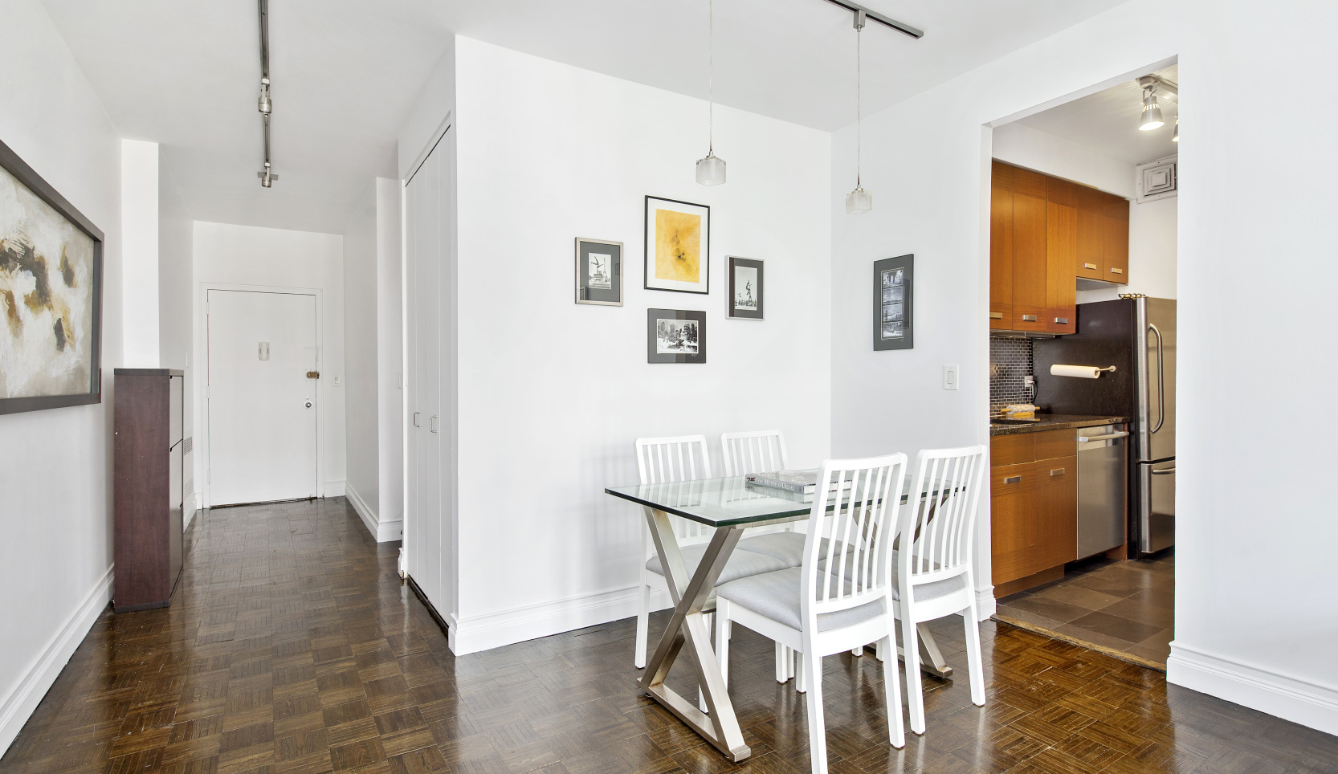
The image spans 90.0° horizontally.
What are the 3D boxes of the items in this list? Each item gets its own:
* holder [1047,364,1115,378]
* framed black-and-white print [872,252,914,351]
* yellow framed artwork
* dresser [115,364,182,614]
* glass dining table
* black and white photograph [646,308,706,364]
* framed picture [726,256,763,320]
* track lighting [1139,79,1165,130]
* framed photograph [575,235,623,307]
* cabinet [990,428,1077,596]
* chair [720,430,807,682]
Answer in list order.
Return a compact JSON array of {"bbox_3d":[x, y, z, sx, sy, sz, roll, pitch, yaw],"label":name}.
[{"bbox_3d":[2.743,-0.107,4.434,0.146,0.088,0.363,0,0,-32],"label":"holder"},{"bbox_3d":[1.240,-0.457,3.696,0.020,0.505,0.253,0,0,-32],"label":"framed black-and-white print"},{"bbox_3d":[0.048,-0.727,3.485,0.382,0.470,0.025,0,0,-32],"label":"yellow framed artwork"},{"bbox_3d":[-2.961,0.526,3.836,0.244,1.247,0.899,0,0,-32],"label":"dresser"},{"bbox_3d":[0.460,0.767,2.568,1.202,0.759,0.734,0,0,-32],"label":"glass dining table"},{"bbox_3d":[0.047,-0.259,3.488,0.348,0.277,0.020,0,0,-32],"label":"black and white photograph"},{"bbox_3d":[0.426,-0.542,3.720,0.254,0.344,0.020,0,0,-32],"label":"framed picture"},{"bbox_3d":[2.454,-1.428,3.402,0.132,0.241,0.132,0,0,-32],"label":"track lighting"},{"bbox_3d":[-0.336,-0.552,3.251,0.245,0.314,0.022,0,0,-32],"label":"framed photograph"},{"bbox_3d":[1.860,0.692,3.942,0.853,0.886,0.618,0,0,-32],"label":"cabinet"},{"bbox_3d":[0.532,0.669,2.929,0.430,0.950,0.510,0,0,-32],"label":"chair"}]

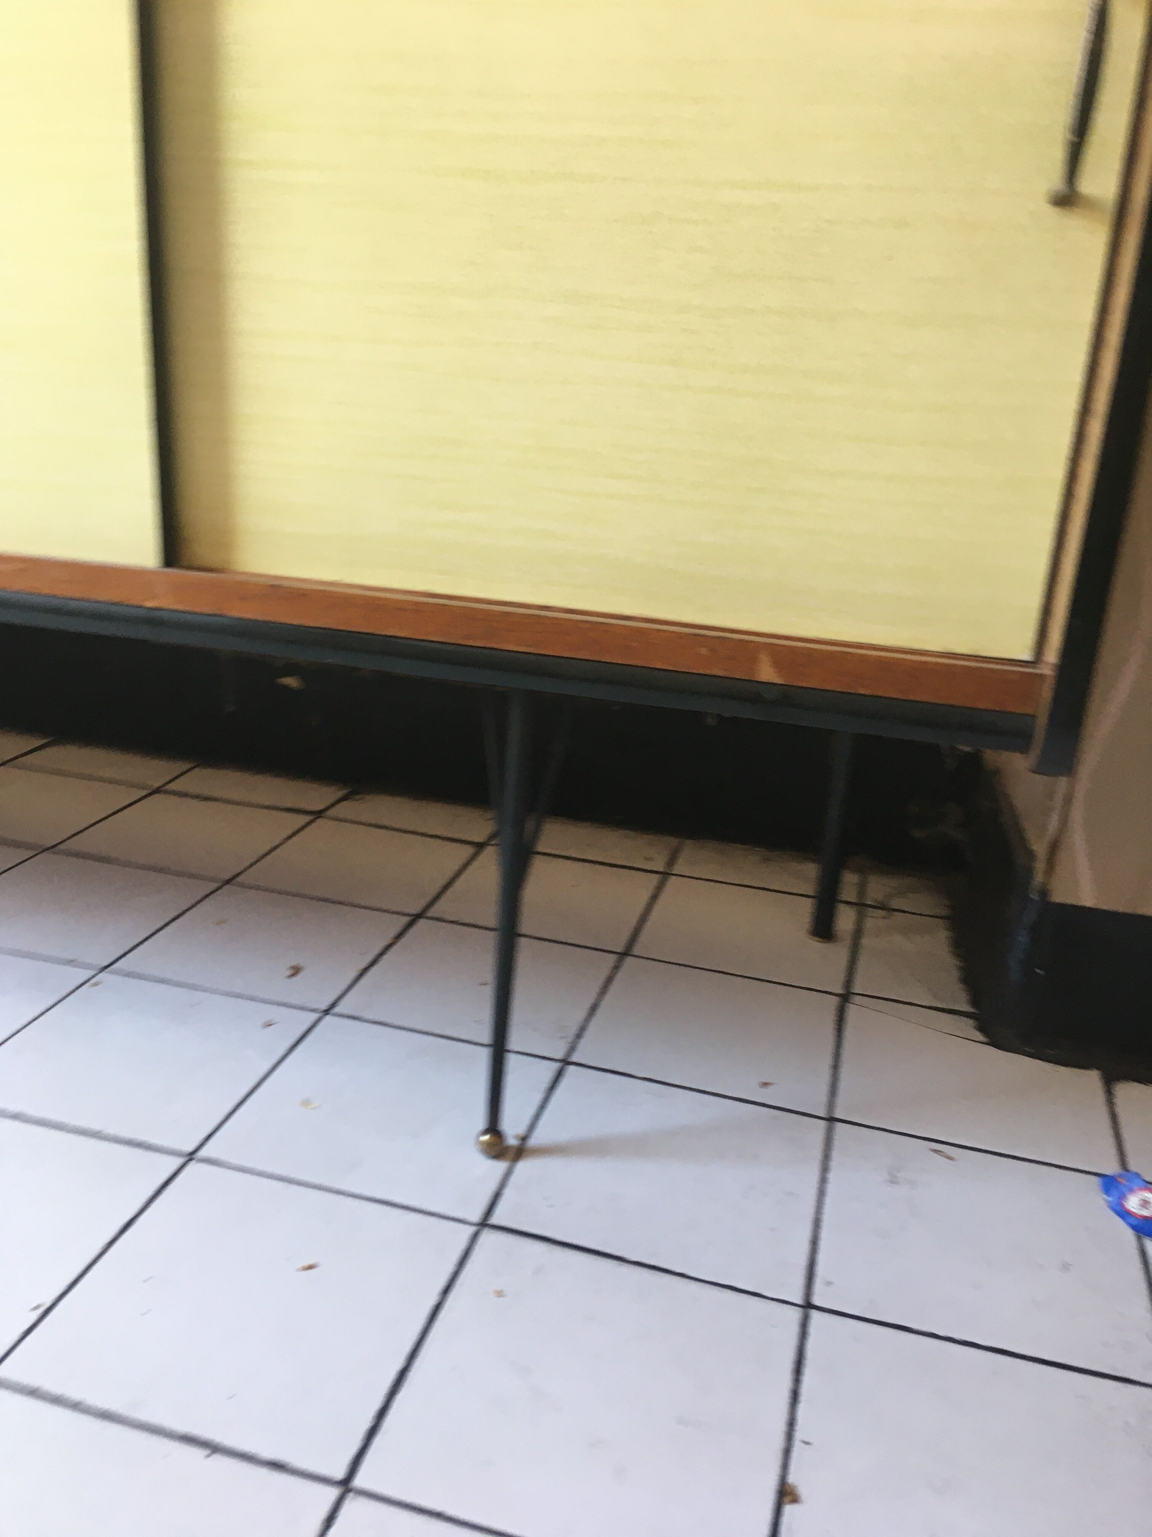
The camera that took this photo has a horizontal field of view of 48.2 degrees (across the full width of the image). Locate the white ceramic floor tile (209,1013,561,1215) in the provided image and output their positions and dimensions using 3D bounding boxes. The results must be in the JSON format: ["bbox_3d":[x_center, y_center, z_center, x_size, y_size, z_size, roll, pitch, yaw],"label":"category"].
[{"bbox_3d":[-0.131,0.249,0.933,0.198,0.010,0.198,9,19,13],"label":"white ceramic floor tile"}]

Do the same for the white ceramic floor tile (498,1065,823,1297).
[{"bbox_3d":[0.066,0.279,0.887,0.198,0.010,0.198,9,19,13],"label":"white ceramic floor tile"}]

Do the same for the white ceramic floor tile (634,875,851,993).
[{"bbox_3d":[0.172,0.162,1.266,0.198,0.010,0.198,9,19,13],"label":"white ceramic floor tile"}]

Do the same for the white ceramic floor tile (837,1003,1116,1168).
[{"bbox_3d":[0.308,0.245,1.005,0.197,0.009,0.197,9,19,13],"label":"white ceramic floor tile"}]

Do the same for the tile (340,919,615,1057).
[{"bbox_3d":[-0.079,0.191,1.123,0.198,0.010,0.198,9,19,13],"label":"tile"}]

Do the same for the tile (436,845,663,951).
[{"bbox_3d":[-0.025,0.129,1.279,0.197,0.009,0.197,9,19,13],"label":"tile"}]

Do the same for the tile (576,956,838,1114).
[{"bbox_3d":[0.116,0.215,1.050,0.197,0.009,0.197,9,19,13],"label":"tile"}]

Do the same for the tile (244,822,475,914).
[{"bbox_3d":[-0.224,0.103,1.358,0.198,0.010,0.198,9,19,13],"label":"tile"}]

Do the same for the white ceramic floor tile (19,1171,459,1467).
[{"bbox_3d":[-0.184,0.307,0.744,0.198,0.010,0.198,9,19,13],"label":"white ceramic floor tile"}]

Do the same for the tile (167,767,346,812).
[{"bbox_3d":[-0.372,0.026,1.508,0.197,0.009,0.099,9,19,13],"label":"tile"}]

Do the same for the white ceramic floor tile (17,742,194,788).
[{"bbox_3d":[-0.579,0.000,1.594,0.198,0.010,0.099,9,19,13],"label":"white ceramic floor tile"}]

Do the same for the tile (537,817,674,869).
[{"bbox_3d":[0.014,0.085,1.419,0.197,0.009,0.101,9,19,13],"label":"tile"}]

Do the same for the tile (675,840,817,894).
[{"bbox_3d":[0.207,0.114,1.375,0.197,0.009,0.102,9,19,13],"label":"tile"}]

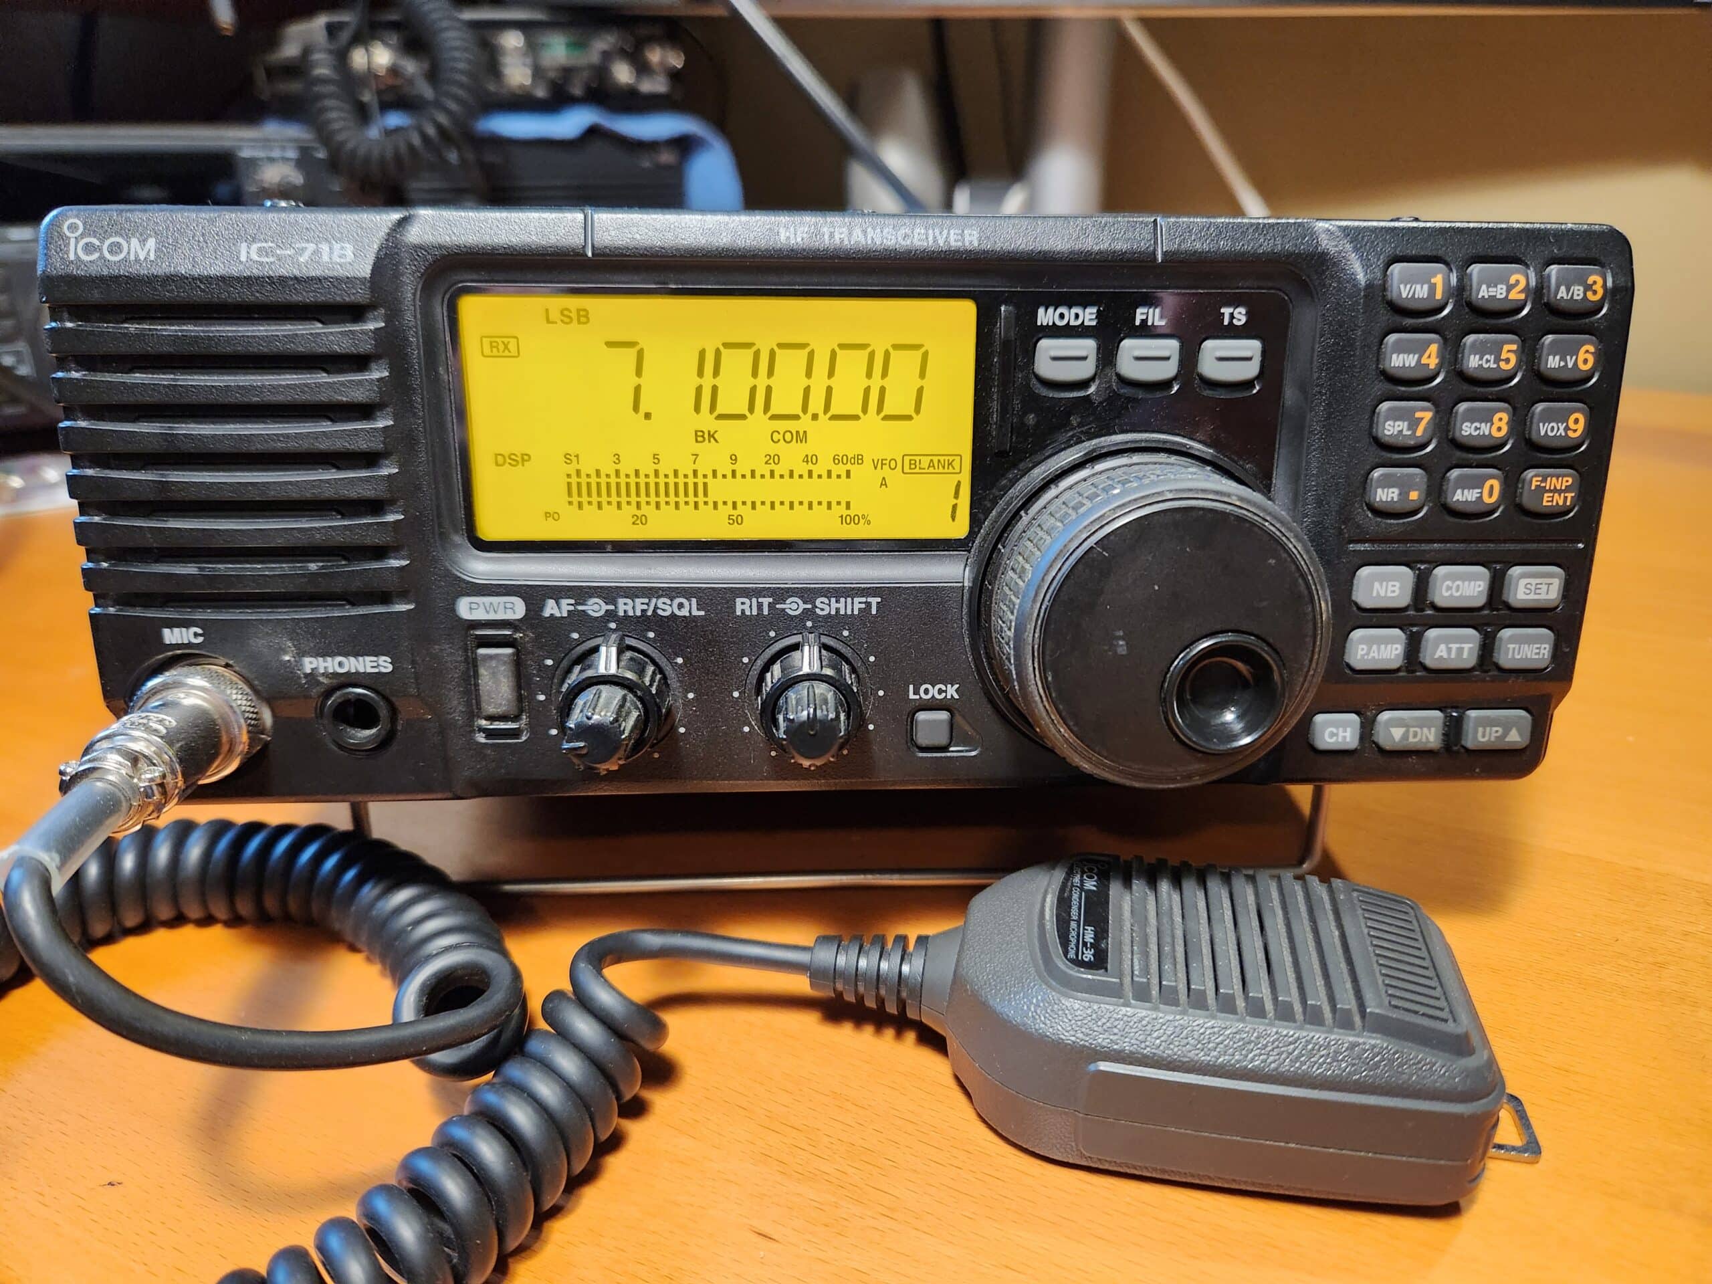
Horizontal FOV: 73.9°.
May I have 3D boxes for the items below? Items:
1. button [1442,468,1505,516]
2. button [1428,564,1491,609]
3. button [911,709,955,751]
[{"bbox_3d":[0.100,-0.024,0.185,0.008,0.008,0.004,-1,13,-5],"label":"button"},{"bbox_3d":[0.099,-0.009,0.188,0.009,0.007,0.004,-1,13,-5],"label":"button"},{"bbox_3d":[0.013,0.014,0.189,0.006,0.006,0.003,-1,14,-3],"label":"button"}]

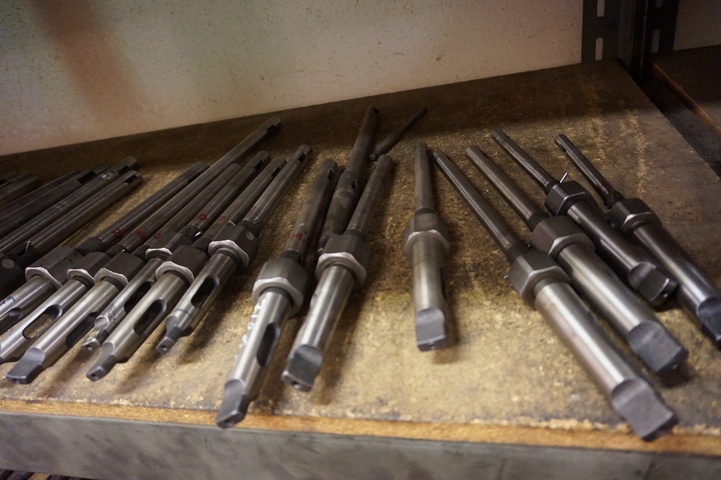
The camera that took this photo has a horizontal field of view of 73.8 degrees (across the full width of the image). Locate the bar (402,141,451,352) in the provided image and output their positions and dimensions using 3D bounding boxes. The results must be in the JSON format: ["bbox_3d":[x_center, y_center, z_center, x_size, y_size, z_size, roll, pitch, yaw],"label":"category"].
[{"bbox_3d":[0.072,-0.032,0.534,0.046,0.043,0.432,-8,29,11],"label":"bar"}]

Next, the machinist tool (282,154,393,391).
[{"bbox_3d":[-0.004,-0.005,0.516,0.049,0.046,0.412,-5,30,16],"label":"machinist tool"}]

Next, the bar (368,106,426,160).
[{"bbox_3d":[0.070,-0.185,0.809,0.014,0.014,0.208,7,37,32],"label":"bar"}]

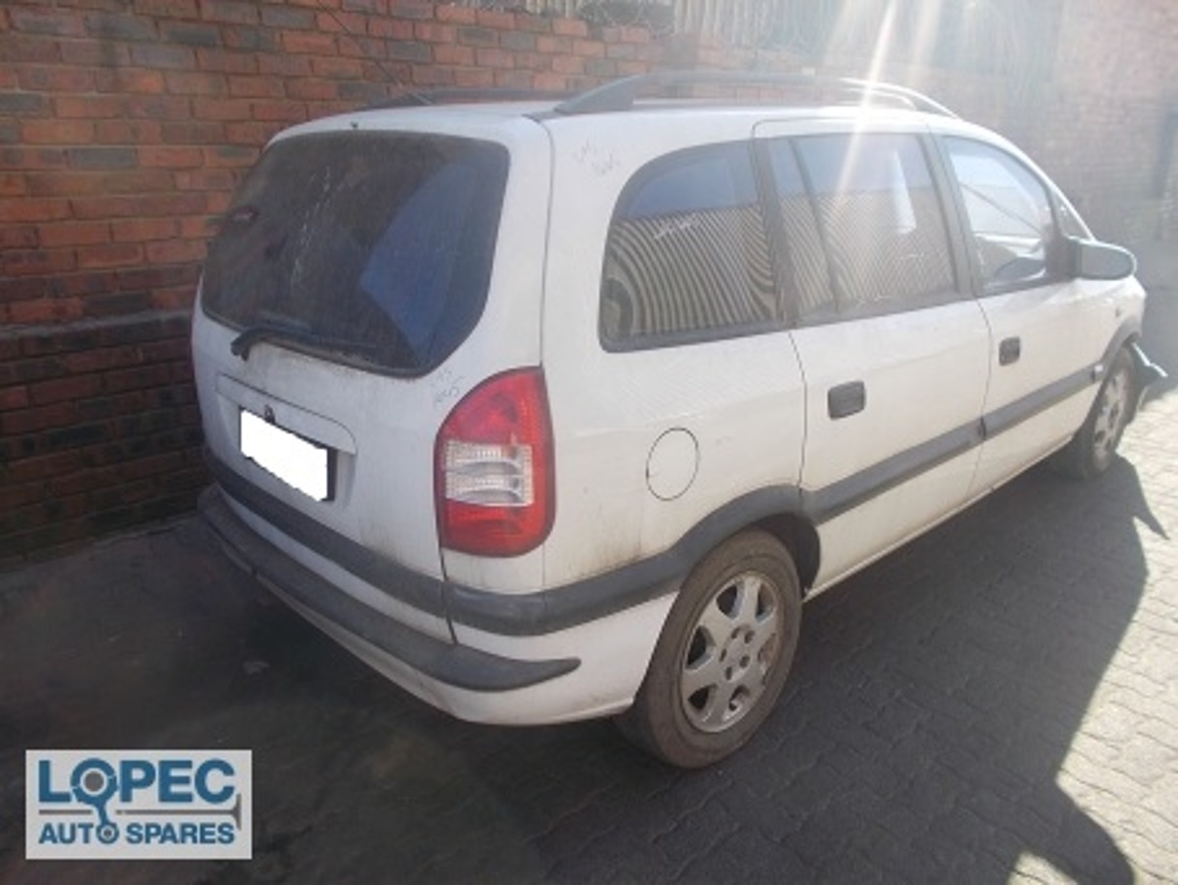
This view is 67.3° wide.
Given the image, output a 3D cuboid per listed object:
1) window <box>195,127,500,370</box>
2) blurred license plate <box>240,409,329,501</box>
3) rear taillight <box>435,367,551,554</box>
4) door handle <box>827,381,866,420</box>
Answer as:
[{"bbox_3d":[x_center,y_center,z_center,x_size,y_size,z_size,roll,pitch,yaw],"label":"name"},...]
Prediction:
[{"bbox_3d":[-0.633,-0.485,2.135,1.240,0.540,0.100,17,-1,44],"label":"window"},{"bbox_3d":[-0.753,0.023,2.179,0.025,0.120,0.500,-7,17,-43],"label":"blurred license plate"},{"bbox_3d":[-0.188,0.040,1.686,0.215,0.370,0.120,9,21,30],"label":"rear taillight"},{"bbox_3d":[0.664,-0.111,2.295,0.165,0.080,0.035,-19,24,-40],"label":"door handle"}]

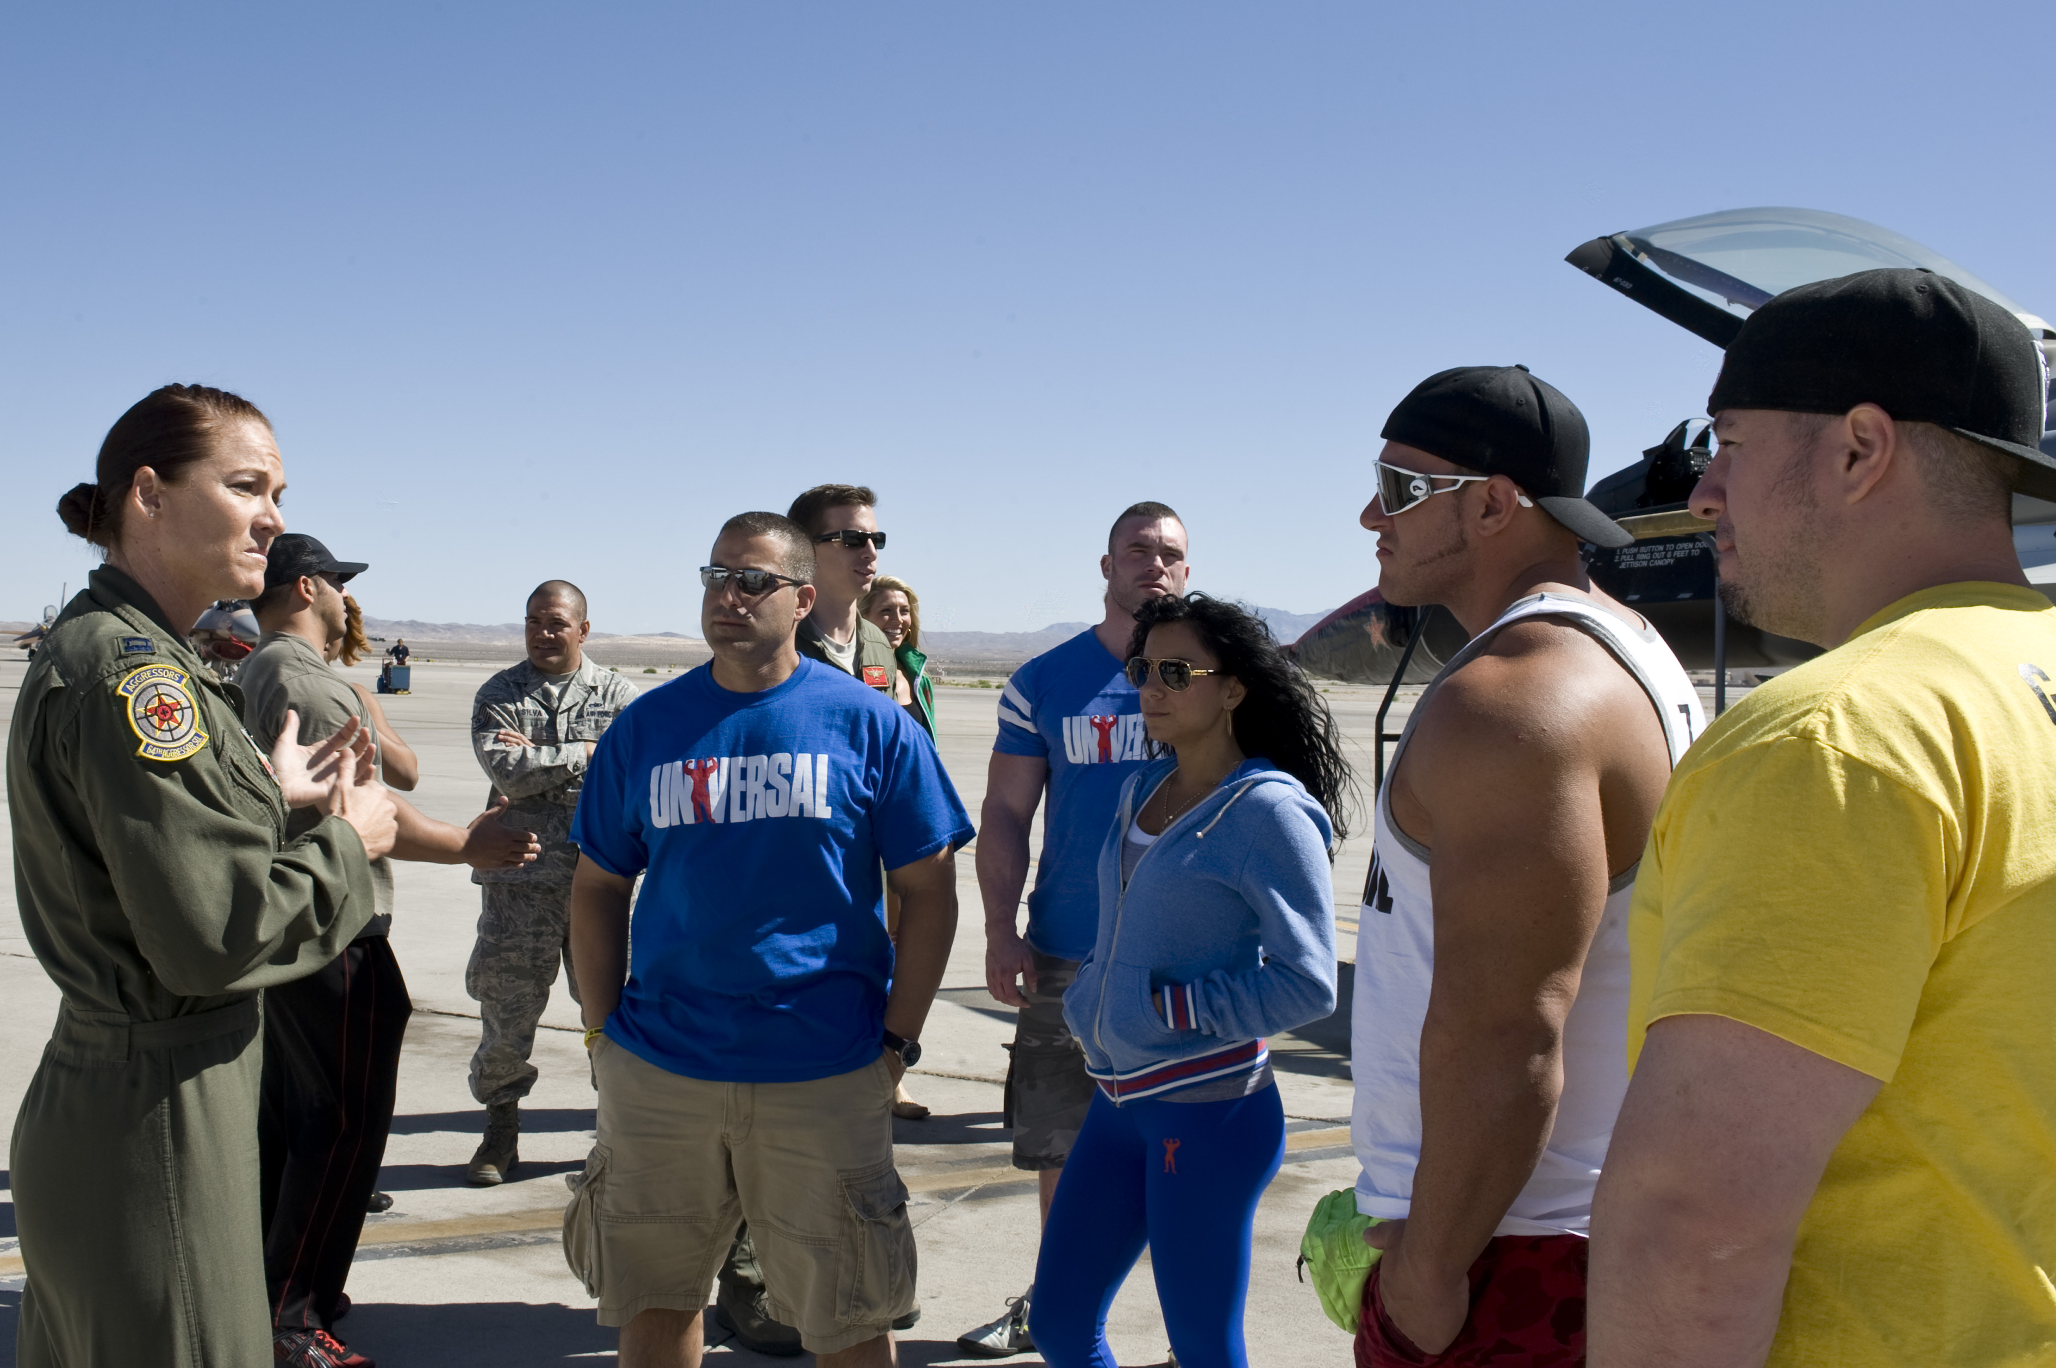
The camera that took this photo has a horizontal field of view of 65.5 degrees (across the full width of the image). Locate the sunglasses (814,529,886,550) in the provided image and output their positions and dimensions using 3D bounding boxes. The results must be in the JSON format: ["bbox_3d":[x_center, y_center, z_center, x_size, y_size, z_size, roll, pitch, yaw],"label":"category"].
[{"bbox_3d":[-0.405,-0.313,3.470,0.145,0.042,0.140,1,1,34],"label":"sunglasses"}]

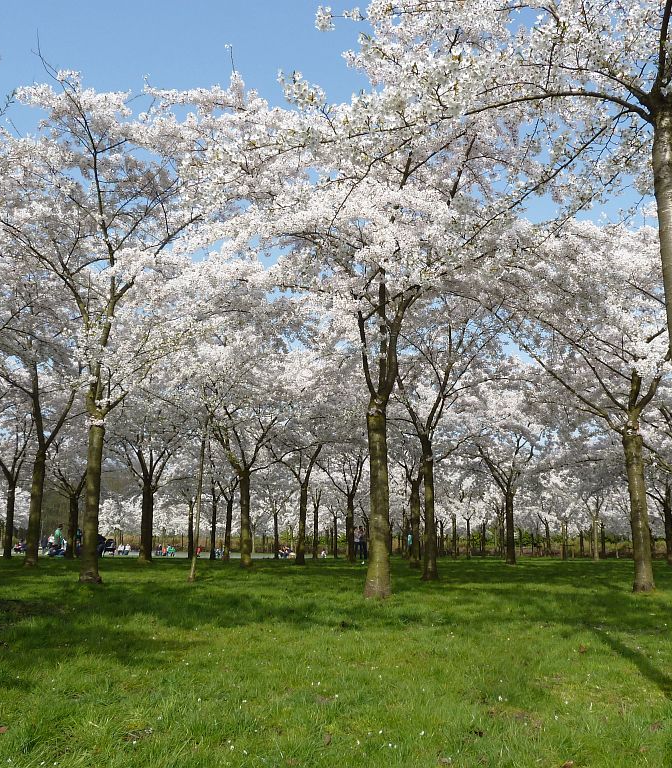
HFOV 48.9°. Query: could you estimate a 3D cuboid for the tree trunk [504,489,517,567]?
[{"bbox_3d":[6.972,5.688,29.506,0.326,2.932,0.326,-3,-12,13],"label":"tree trunk"}]

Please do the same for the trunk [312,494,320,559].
[{"bbox_3d":[-1.071,7.728,39.900,0.294,3.285,0.294,1,-12,-1],"label":"trunk"}]

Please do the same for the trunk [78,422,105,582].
[{"bbox_3d":[-5.433,2.594,16.538,0.416,3.593,0.416,4,-13,-17],"label":"trunk"}]

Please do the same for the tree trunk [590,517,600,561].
[{"bbox_3d":[11.781,7.005,33.509,0.216,1.971,0.216,-4,-12,19],"label":"tree trunk"}]

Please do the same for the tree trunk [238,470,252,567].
[{"bbox_3d":[-3.427,5.039,27.777,0.408,3.494,0.408,2,-12,-7],"label":"tree trunk"}]

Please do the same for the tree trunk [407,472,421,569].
[{"bbox_3d":[2.828,4.960,26.890,0.377,3.330,0.377,-1,-12,6],"label":"tree trunk"}]

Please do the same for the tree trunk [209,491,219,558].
[{"bbox_3d":[-6.047,6.989,36.580,0.270,3.314,0.270,2,-12,-9],"label":"tree trunk"}]

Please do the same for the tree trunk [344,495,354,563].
[{"bbox_3d":[0.696,6.674,34.348,0.368,3.055,0.368,0,-12,1],"label":"tree trunk"}]

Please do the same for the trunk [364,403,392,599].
[{"bbox_3d":[0.795,2.167,14.085,0.426,3.645,0.426,-1,-12,3],"label":"trunk"}]

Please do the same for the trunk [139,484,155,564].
[{"bbox_3d":[-8.059,5.881,31.453,0.472,3.273,0.472,3,-12,-14],"label":"trunk"}]

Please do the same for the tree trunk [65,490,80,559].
[{"bbox_3d":[-12.438,6.639,34.977,0.410,3.177,0.410,4,-12,-19],"label":"tree trunk"}]

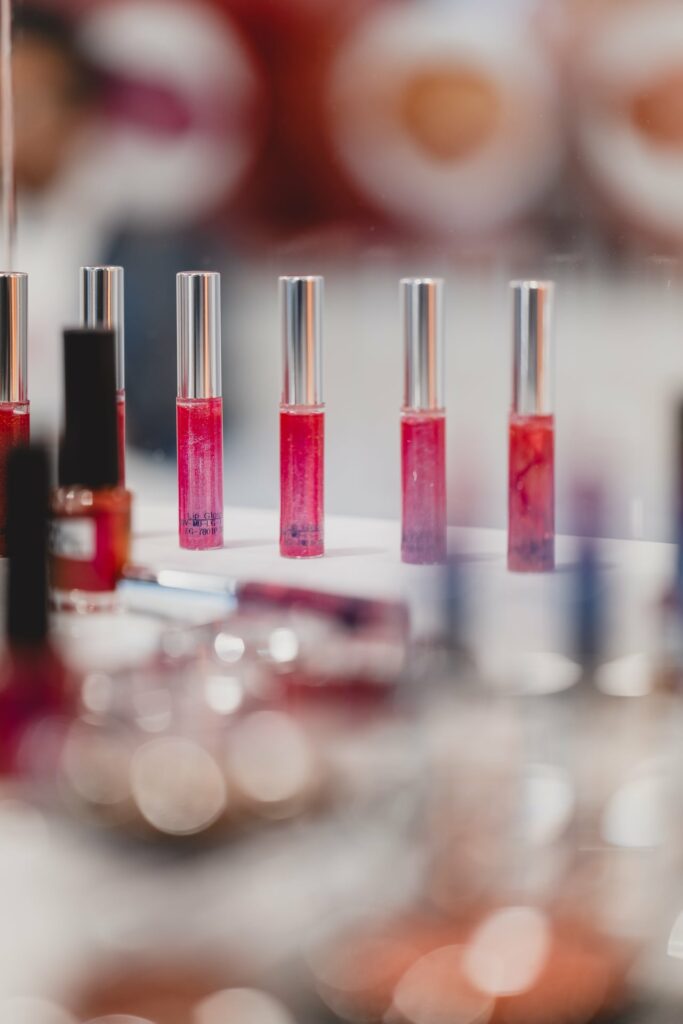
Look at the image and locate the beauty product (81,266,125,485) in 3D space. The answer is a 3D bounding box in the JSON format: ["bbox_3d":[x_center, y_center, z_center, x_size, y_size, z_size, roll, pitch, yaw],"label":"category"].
[{"bbox_3d":[-0.083,-0.039,0.752,0.015,0.094,0.015,-1,9,-6],"label":"beauty product"}]

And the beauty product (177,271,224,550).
[{"bbox_3d":[-0.048,-0.035,0.730,0.015,0.094,0.015,-2,10,-14],"label":"beauty product"}]

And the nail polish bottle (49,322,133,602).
[{"bbox_3d":[-0.076,-0.013,0.639,0.024,0.081,0.024,0,9,0],"label":"nail polish bottle"}]

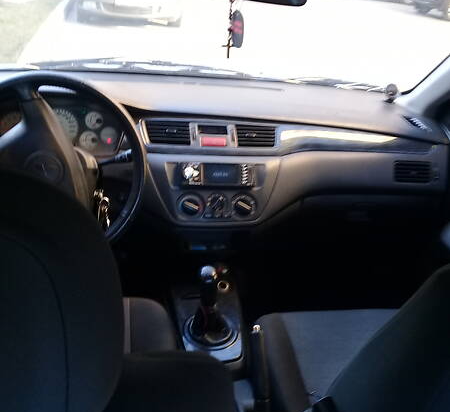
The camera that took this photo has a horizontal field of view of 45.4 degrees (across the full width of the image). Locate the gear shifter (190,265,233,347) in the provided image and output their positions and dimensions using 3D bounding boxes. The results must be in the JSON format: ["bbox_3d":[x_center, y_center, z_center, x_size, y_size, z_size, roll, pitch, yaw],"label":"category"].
[{"bbox_3d":[-0.021,0.201,1.142,0.095,0.167,0.098,0,24,-15],"label":"gear shifter"}]

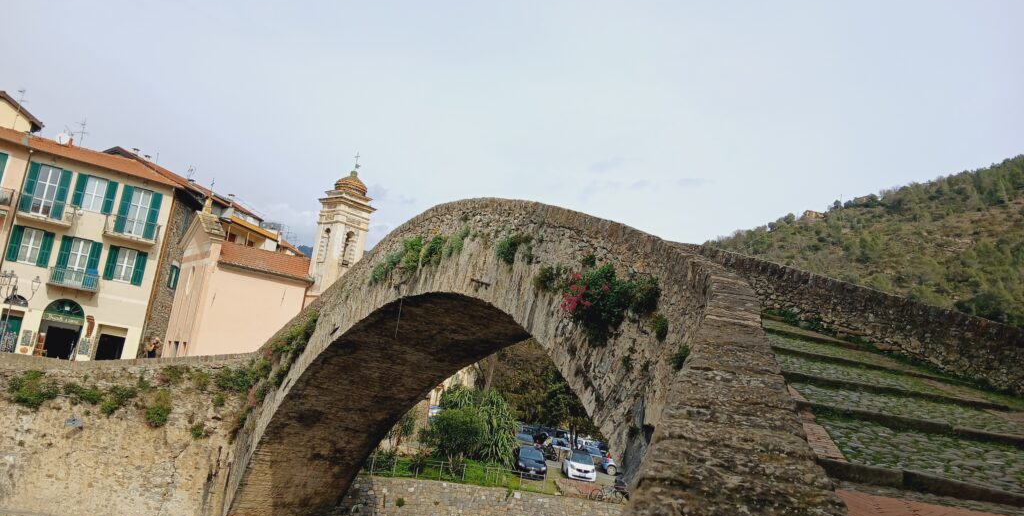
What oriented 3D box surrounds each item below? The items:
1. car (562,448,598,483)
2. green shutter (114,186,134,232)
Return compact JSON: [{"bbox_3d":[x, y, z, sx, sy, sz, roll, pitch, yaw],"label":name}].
[{"bbox_3d":[4.033,12.461,46.300,1.670,1.560,2.720,7,-13,-5],"label":"car"},{"bbox_3d":[-20.170,-2.540,40.030,0.470,2.500,0.060,15,-14,-34],"label":"green shutter"}]

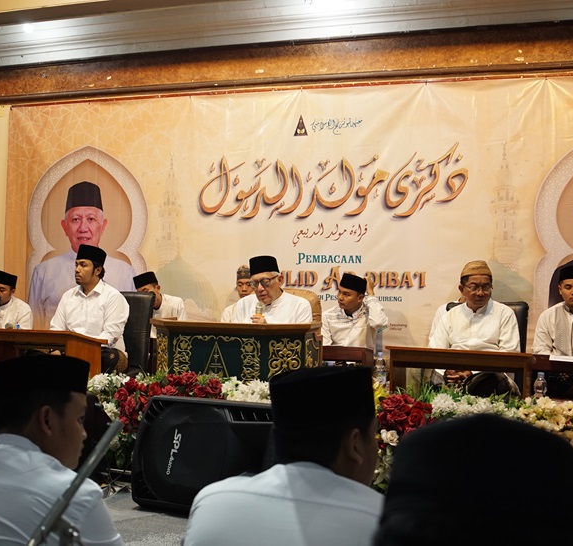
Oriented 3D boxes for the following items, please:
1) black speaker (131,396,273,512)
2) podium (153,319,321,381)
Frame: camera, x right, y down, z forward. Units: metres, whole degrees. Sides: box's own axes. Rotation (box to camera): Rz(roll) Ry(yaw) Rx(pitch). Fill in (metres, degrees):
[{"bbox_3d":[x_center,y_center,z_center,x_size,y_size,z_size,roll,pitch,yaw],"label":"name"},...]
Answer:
[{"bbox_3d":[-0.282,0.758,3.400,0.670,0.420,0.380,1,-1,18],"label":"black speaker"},{"bbox_3d":[-0.343,0.504,4.810,1.100,0.430,0.460,1,0,22],"label":"podium"}]

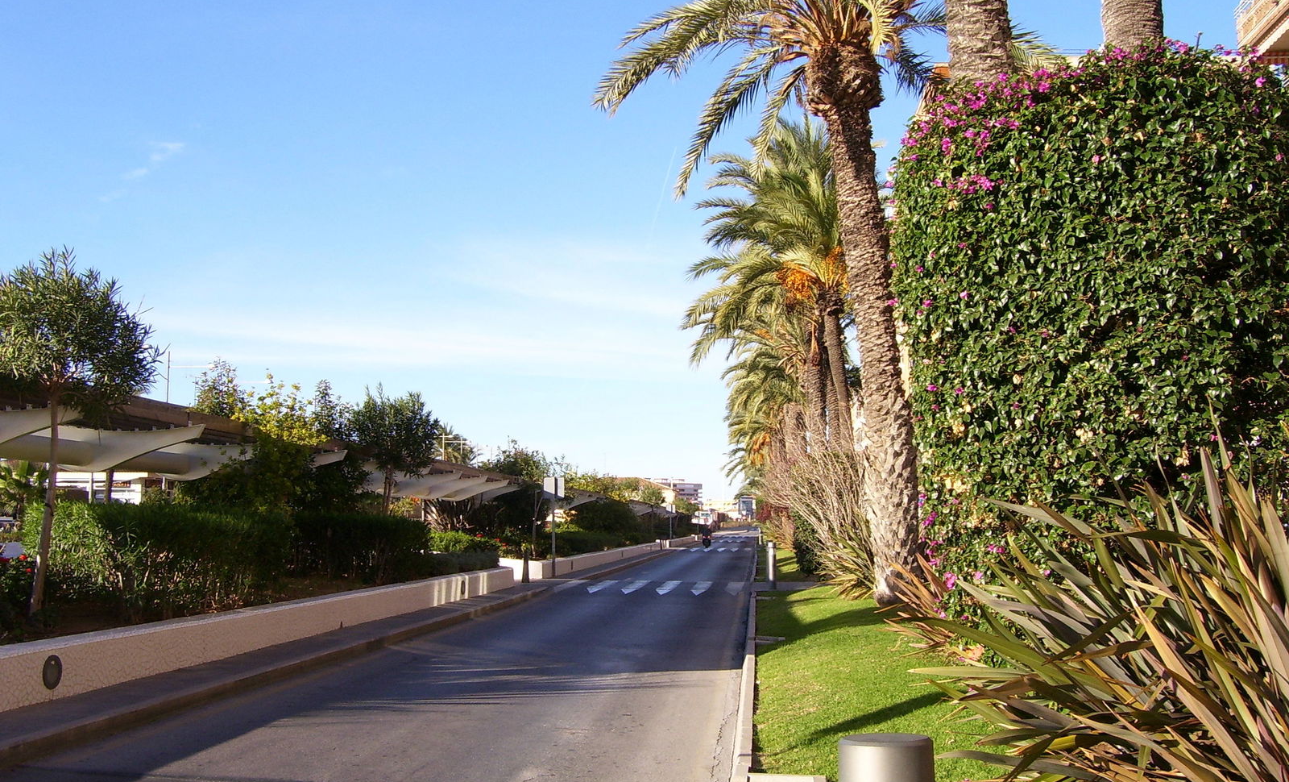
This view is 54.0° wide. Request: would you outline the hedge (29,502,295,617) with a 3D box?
[{"bbox_3d":[-7.113,2.515,19.307,1.250,1.520,5.700,-1,-6,5],"label":"hedge"}]

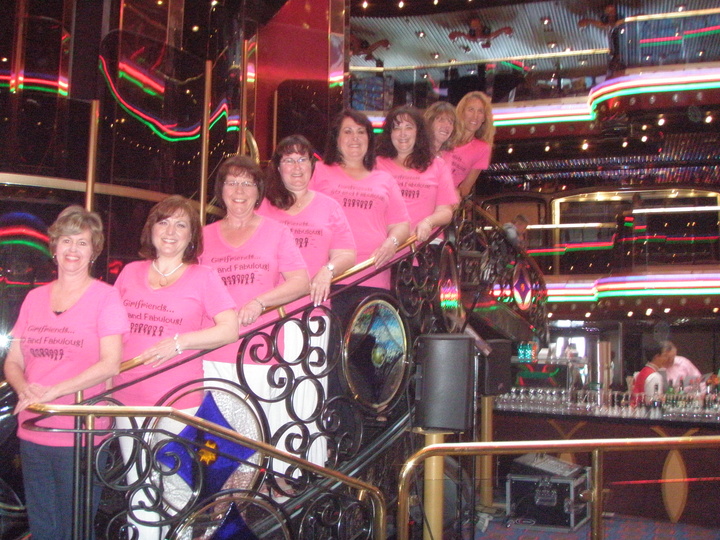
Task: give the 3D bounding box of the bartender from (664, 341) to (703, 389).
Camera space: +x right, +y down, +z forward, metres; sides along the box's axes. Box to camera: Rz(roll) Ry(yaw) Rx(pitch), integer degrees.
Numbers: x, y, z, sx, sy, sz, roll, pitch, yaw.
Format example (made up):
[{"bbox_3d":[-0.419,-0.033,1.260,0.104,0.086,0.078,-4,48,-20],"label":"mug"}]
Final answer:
[{"bbox_3d":[3.470,1.621,8.419,0.540,1.680,0.480,-3,-7,37],"label":"bartender"}]

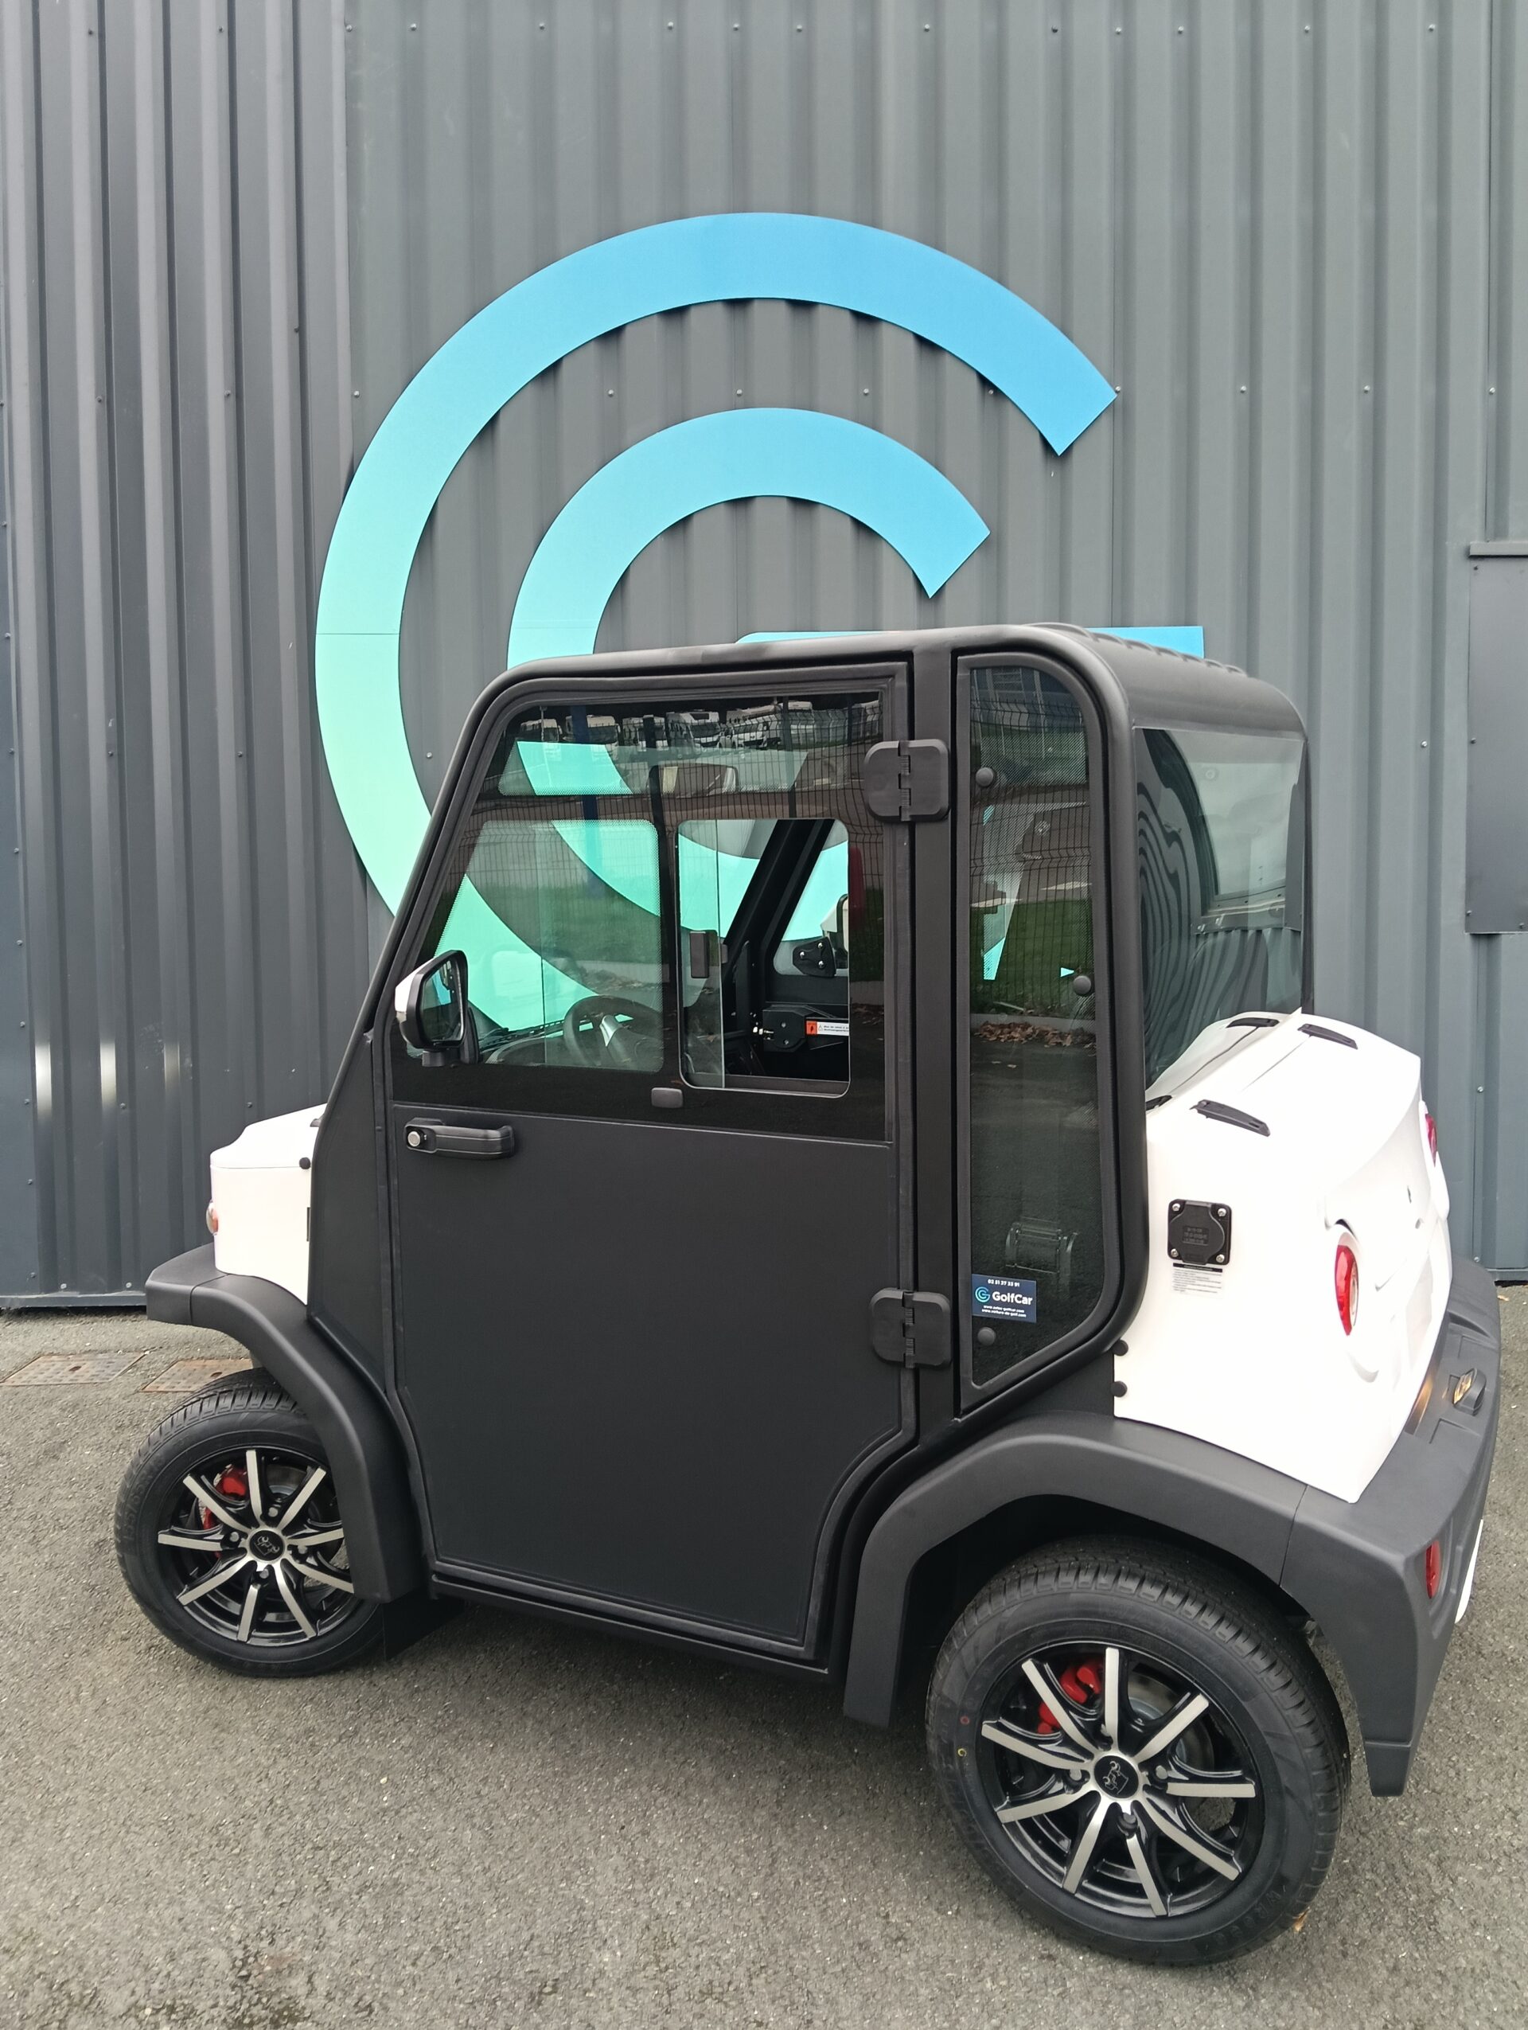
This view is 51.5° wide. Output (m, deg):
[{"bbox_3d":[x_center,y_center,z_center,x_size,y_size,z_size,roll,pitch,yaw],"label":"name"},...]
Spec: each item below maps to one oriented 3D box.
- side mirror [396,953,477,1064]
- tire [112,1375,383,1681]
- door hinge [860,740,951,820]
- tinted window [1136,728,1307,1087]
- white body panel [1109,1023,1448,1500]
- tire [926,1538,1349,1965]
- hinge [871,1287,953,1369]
[{"bbox_3d":[-0.519,-0.008,2.479,0.095,0.185,0.155,1,4,20],"label":"side mirror"},{"bbox_3d":[-0.858,0.914,2.778,0.535,0.530,0.165,-1,4,-1],"label":"tire"},{"bbox_3d":[0.191,-0.320,2.156,0.125,0.112,0.025,2,5,28],"label":"door hinge"},{"bbox_3d":[0.776,-0.192,2.511,0.070,0.500,1.130,2,5,28],"label":"tinted window"},{"bbox_3d":[0.899,0.291,2.481,0.390,0.600,1.150,2,5,28],"label":"white body panel"},{"bbox_3d":[0.476,0.969,2.061,0.535,0.530,0.165,2,5,27],"label":"tire"},{"bbox_3d":[0.201,0.436,2.209,0.122,0.112,0.025,2,5,28],"label":"hinge"}]

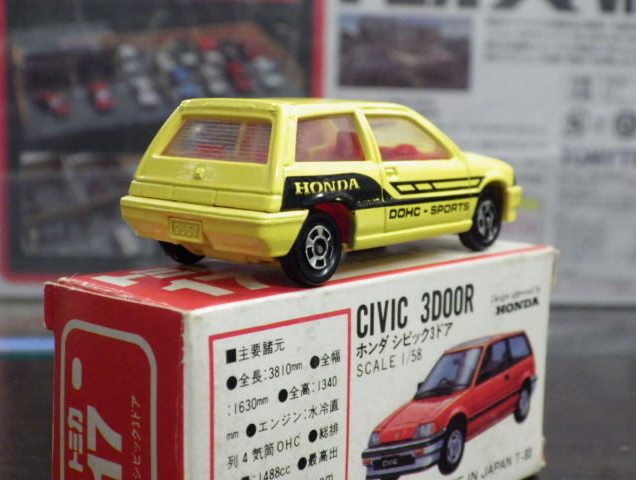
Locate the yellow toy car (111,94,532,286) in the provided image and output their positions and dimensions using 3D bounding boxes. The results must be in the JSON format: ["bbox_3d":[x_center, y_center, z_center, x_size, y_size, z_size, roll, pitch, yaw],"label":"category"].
[{"bbox_3d":[0.004,-0.009,0.168,0.028,0.024,0.067,8,11,39],"label":"yellow toy car"}]

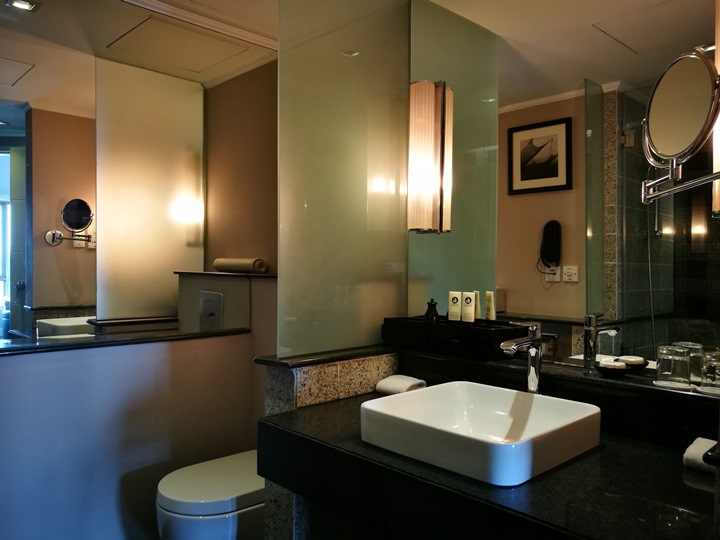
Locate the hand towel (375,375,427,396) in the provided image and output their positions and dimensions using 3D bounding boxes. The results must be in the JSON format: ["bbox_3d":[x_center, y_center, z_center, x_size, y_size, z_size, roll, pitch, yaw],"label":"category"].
[{"bbox_3d":[0.135,0.379,1.825,0.111,0.049,0.123,0,1,-44],"label":"hand towel"}]

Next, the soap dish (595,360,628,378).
[{"bbox_3d":[0.652,0.257,1.450,0.082,0.031,0.082,0,1,0],"label":"soap dish"}]

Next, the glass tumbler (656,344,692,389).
[{"bbox_3d":[0.758,0.232,1.355,0.073,0.086,0.073,0,1,-44],"label":"glass tumbler"}]

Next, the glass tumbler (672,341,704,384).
[{"bbox_3d":[0.836,0.232,1.430,0.073,0.086,0.073,0,1,-44],"label":"glass tumbler"}]

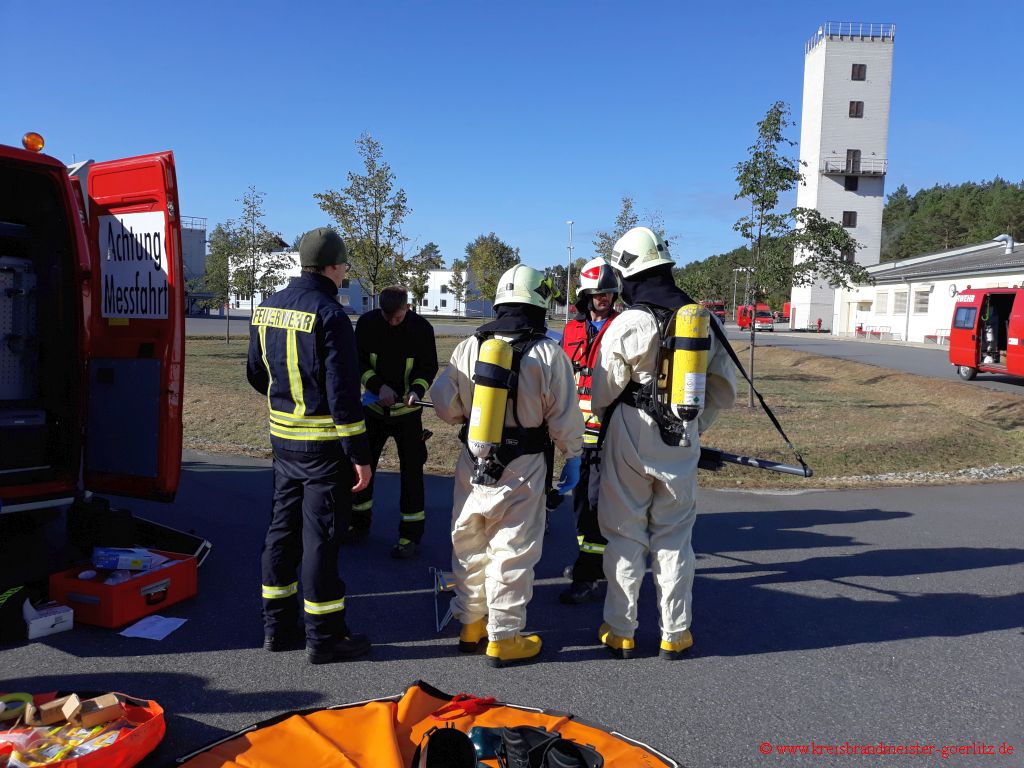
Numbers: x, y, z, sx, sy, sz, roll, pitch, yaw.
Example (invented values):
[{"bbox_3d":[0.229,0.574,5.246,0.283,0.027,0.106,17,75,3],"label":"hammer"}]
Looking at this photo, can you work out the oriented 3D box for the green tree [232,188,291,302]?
[{"bbox_3d":[-8.599,-4.070,27.200,2.000,5.300,2.000,2,5,0],"label":"green tree"}]

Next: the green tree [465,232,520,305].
[{"bbox_3d":[-1.899,-9.914,74.000,5.200,8.100,5.000,2,5,0],"label":"green tree"}]

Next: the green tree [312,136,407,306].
[{"bbox_3d":[-3.164,-2.753,17.248,2.100,5.223,2.100,1,6,0],"label":"green tree"}]

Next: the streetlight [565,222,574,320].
[{"bbox_3d":[4.871,-9.574,69.564,0.700,9.025,0.400,-3,7,-37],"label":"streetlight"}]

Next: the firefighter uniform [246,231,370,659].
[{"bbox_3d":[-0.913,0.250,3.600,0.550,1.850,0.400,7,7,41],"label":"firefighter uniform"}]

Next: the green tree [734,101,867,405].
[{"bbox_3d":[5.165,-2.371,14.400,2.200,5.300,2.000,2,5,0],"label":"green tree"}]

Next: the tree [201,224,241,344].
[{"bbox_3d":[-11.123,-3.876,30.580,1.700,4.549,1.700,1,6,0],"label":"tree"}]

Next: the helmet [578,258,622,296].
[{"bbox_3d":[0.474,-0.585,4.350,0.240,0.225,0.290,-1,6,-27],"label":"helmet"}]

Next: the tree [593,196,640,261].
[{"bbox_3d":[3.668,-3.248,24.757,2.100,5.037,2.100,1,6,0],"label":"tree"}]

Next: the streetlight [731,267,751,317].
[{"bbox_3d":[35.448,-14.085,125.000,1.500,8.300,0.600,2,5,0],"label":"streetlight"}]

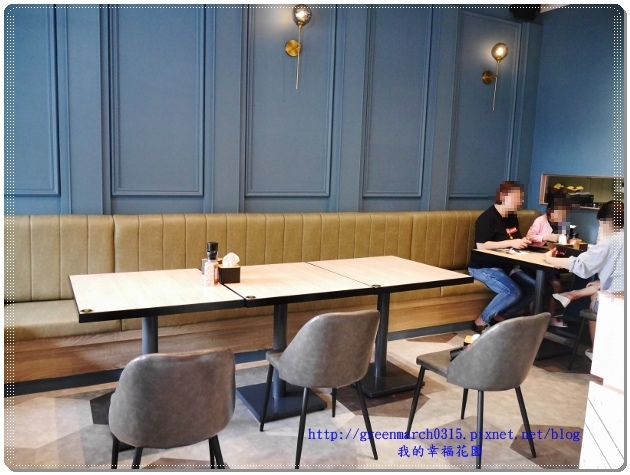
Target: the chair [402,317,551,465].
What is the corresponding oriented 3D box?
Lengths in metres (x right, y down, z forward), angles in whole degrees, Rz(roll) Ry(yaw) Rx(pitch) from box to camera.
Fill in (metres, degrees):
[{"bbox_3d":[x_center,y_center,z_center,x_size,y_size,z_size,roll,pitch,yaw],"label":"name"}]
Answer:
[{"bbox_3d":[0.794,0.690,2.526,0.457,0.765,0.527,-3,9,-35],"label":"chair"}]

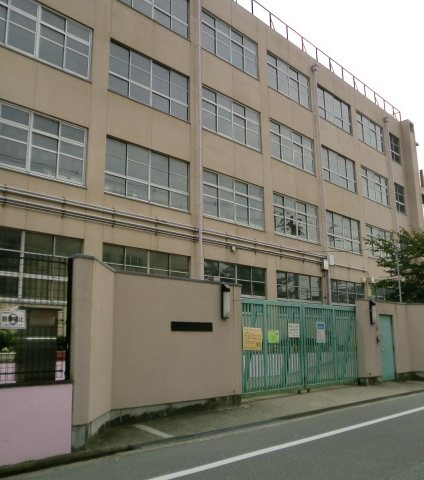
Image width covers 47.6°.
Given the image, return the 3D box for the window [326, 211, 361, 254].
[{"bbox_3d":[7.337,-0.343,26.700,0.150,1.995,3.628,-13,-17,43],"label":"window"}]

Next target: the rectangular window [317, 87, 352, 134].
[{"bbox_3d":[7.245,-7.589,28.312,0.150,1.947,3.628,-13,-17,43],"label":"rectangular window"}]

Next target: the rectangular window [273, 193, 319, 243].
[{"bbox_3d":[4.165,-0.995,23.585,0.150,1.995,3.773,-13,-17,43],"label":"rectangular window"}]

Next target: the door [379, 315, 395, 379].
[{"bbox_3d":[5.479,3.362,15.038,0.955,2.005,0.100,11,-17,-43],"label":"door"}]

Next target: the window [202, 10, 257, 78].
[{"bbox_3d":[0.870,-8.900,22.053,0.150,1.947,3.745,-13,-17,43],"label":"window"}]

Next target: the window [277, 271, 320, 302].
[{"bbox_3d":[4.226,2.620,22.834,0.150,1.962,3.724,-12,-17,43],"label":"window"}]

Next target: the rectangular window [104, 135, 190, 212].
[{"bbox_3d":[-2.205,-2.237,17.277,0.150,1.992,3.761,-12,-17,43],"label":"rectangular window"}]

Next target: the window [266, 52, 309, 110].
[{"bbox_3d":[4.070,-8.198,25.147,0.150,1.946,3.724,-12,-17,43],"label":"window"}]

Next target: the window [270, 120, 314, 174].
[{"bbox_3d":[4.118,-4.610,24.389,0.150,2.021,3.773,-13,-17,43],"label":"window"}]

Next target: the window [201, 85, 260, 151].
[{"bbox_3d":[0.917,-5.217,21.196,0.150,1.961,3.771,-12,-17,43],"label":"window"}]

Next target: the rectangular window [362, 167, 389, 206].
[{"bbox_3d":[10.420,-3.314,30.576,0.150,2.021,3.615,-13,-17,43],"label":"rectangular window"}]

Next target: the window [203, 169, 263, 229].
[{"bbox_3d":[0.970,-1.610,20.425,0.150,1.992,3.771,-12,-17,43],"label":"window"}]

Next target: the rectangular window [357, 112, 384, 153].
[{"bbox_3d":[10.373,-6.946,31.383,0.150,1.947,3.615,-13,-17,43],"label":"rectangular window"}]

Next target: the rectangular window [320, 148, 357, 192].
[{"bbox_3d":[7.291,-3.958,27.504,0.150,2.021,3.628,-13,-17,43],"label":"rectangular window"}]

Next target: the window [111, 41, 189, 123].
[{"bbox_3d":[-2.257,-5.844,18.049,0.150,1.961,3.761,-12,-17,43],"label":"window"}]

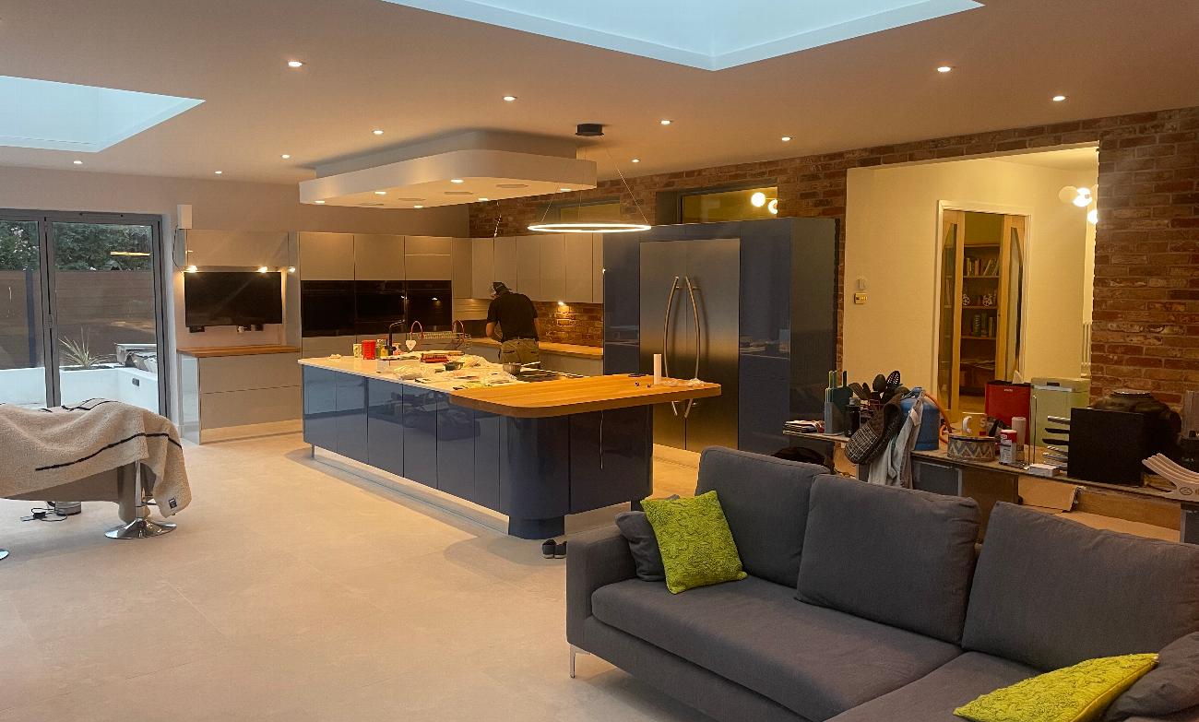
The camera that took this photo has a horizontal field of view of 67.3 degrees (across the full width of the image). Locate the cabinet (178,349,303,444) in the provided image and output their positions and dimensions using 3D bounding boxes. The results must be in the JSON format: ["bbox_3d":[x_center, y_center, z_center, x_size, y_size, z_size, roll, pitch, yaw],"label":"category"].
[{"bbox_3d":[-3.736,0.330,9.408,1.050,0.900,0.668,-4,7,-40],"label":"cabinet"}]

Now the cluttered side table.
[{"bbox_3d":[2.059,0.871,4.614,0.600,0.760,2.320,-4,7,-40],"label":"cluttered side table"}]

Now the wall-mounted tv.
[{"bbox_3d":[-3.841,-0.655,9.525,0.990,0.560,0.070,-4,7,-40],"label":"wall-mounted tv"}]

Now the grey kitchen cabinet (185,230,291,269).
[{"bbox_3d":[-3.812,-1.166,9.394,1.010,0.362,0.370,-4,7,-40],"label":"grey kitchen cabinet"}]

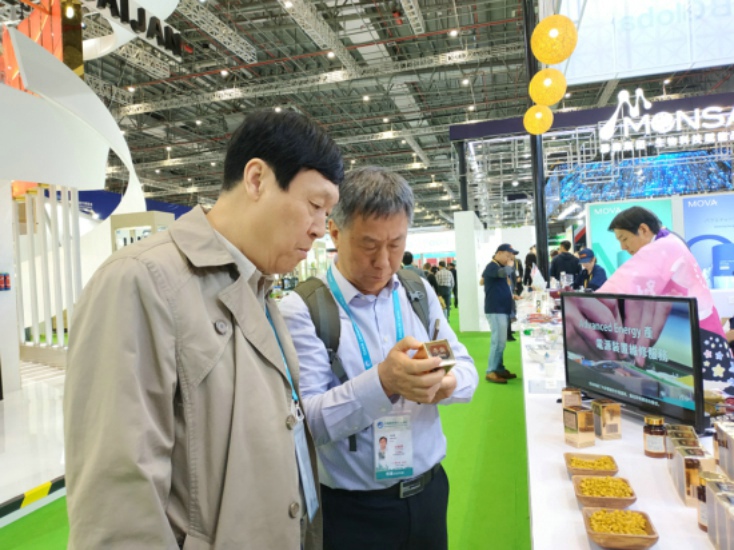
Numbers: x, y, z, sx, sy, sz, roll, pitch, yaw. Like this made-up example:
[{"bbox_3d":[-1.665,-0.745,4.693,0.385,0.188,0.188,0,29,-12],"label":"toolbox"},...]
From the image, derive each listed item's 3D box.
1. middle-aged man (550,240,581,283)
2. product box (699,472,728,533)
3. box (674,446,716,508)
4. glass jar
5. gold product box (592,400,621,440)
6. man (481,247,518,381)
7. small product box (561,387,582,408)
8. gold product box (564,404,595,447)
[{"bbox_3d":[2.953,0.387,7.387,0.500,1.757,0.300,-3,-1,9],"label":"middle-aged man"},{"bbox_3d":[0.576,0.378,0.842,0.045,0.085,0.045,-4,-1,37],"label":"product box"},{"bbox_3d":[0.609,0.375,0.940,0.049,0.089,0.049,-4,-1,17],"label":"box"},{"bbox_3d":[0.673,0.377,1.187,0.045,0.085,0.045,-4,-1,17],"label":"glass jar"},{"bbox_3d":[0.628,0.380,1.329,0.049,0.089,0.049,-3,-1,-1],"label":"gold product box"},{"bbox_3d":[1.678,0.474,6.443,0.460,1.710,0.520,-3,-1,13],"label":"man"},{"bbox_3d":[0.609,0.384,1.503,0.049,0.089,0.049,-4,-1,21],"label":"small product box"},{"bbox_3d":[0.537,0.385,1.286,0.049,0.089,0.049,-3,-1,-19],"label":"gold product box"}]

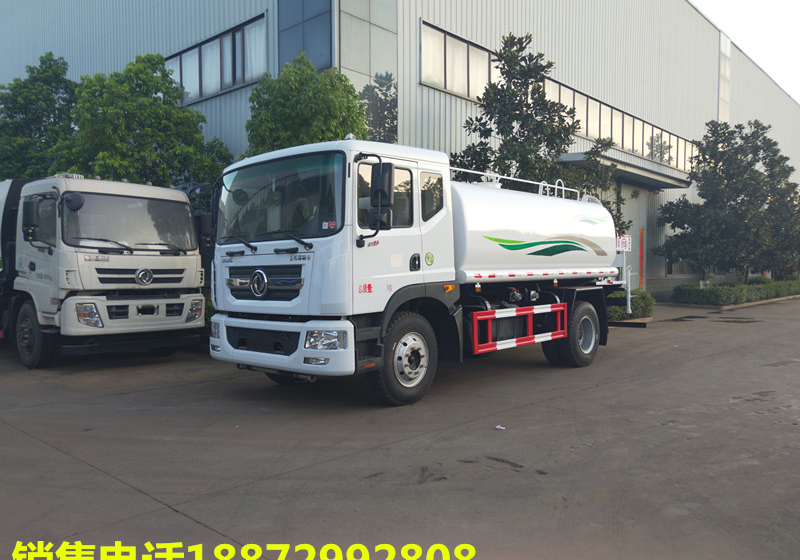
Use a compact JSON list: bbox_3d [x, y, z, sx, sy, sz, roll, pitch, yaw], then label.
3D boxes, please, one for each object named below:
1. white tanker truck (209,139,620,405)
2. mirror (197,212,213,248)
[{"bbox_3d":[1.006,-0.139,9.160,2.520,2.943,7.521,1,1,42],"label":"white tanker truck"},{"bbox_3d":[-3.540,-0.895,10.450,0.140,0.620,0.230,1,1,42],"label":"mirror"}]

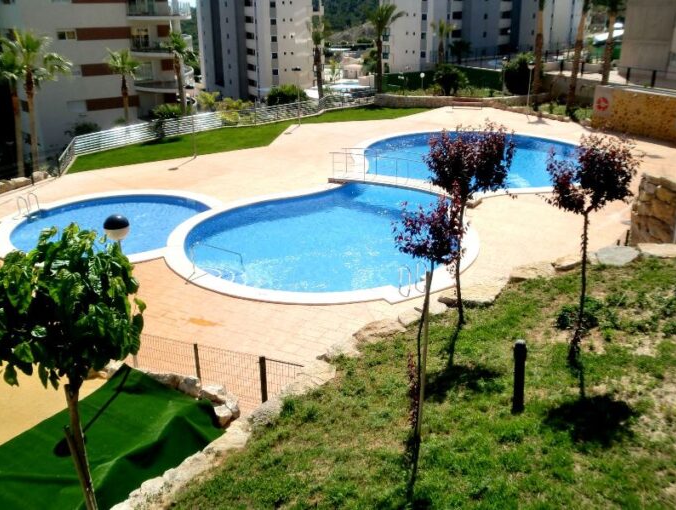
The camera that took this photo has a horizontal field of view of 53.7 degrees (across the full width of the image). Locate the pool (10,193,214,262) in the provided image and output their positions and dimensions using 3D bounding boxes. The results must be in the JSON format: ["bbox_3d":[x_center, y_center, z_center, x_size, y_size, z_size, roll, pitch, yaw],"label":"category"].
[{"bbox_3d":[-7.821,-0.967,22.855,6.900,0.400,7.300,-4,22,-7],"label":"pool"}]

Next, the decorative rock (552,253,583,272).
[{"bbox_3d":[6.119,0.186,17.930,0.780,0.330,0.600,6,22,17],"label":"decorative rock"}]

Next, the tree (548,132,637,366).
[{"bbox_3d":[3.347,0.025,9.099,1.156,3.288,1.099,8,22,20],"label":"tree"}]

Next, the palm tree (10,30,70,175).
[{"bbox_3d":[-13.585,-6.817,30.500,2.600,6.520,2.600,0,21,0],"label":"palm tree"}]

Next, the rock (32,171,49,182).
[{"bbox_3d":[-12.418,-3.308,28.041,0.620,0.380,0.500,-10,23,-22],"label":"rock"}]

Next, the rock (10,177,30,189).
[{"bbox_3d":[-12.854,-2.990,27.241,0.780,0.380,0.600,-10,23,-23],"label":"rock"}]

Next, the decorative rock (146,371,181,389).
[{"bbox_3d":[-3.331,2.377,12.750,0.600,0.270,0.320,7,22,18],"label":"decorative rock"}]

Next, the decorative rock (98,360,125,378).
[{"bbox_3d":[-4.574,2.284,13.664,0.500,0.280,0.420,-7,22,-17],"label":"decorative rock"}]

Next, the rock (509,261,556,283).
[{"bbox_3d":[3.931,0.334,13.500,0.920,0.220,0.550,-7,22,-16],"label":"rock"}]

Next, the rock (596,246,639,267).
[{"bbox_3d":[5.901,0.032,14.100,0.900,0.240,0.550,-7,22,-16],"label":"rock"}]

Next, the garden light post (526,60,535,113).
[{"bbox_3d":[12.129,-10.548,42.081,0.420,3.230,0.420,0,21,0],"label":"garden light post"}]

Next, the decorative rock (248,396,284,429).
[{"bbox_3d":[-1.155,2.510,10.644,0.526,0.360,0.480,-3,21,-7],"label":"decorative rock"}]

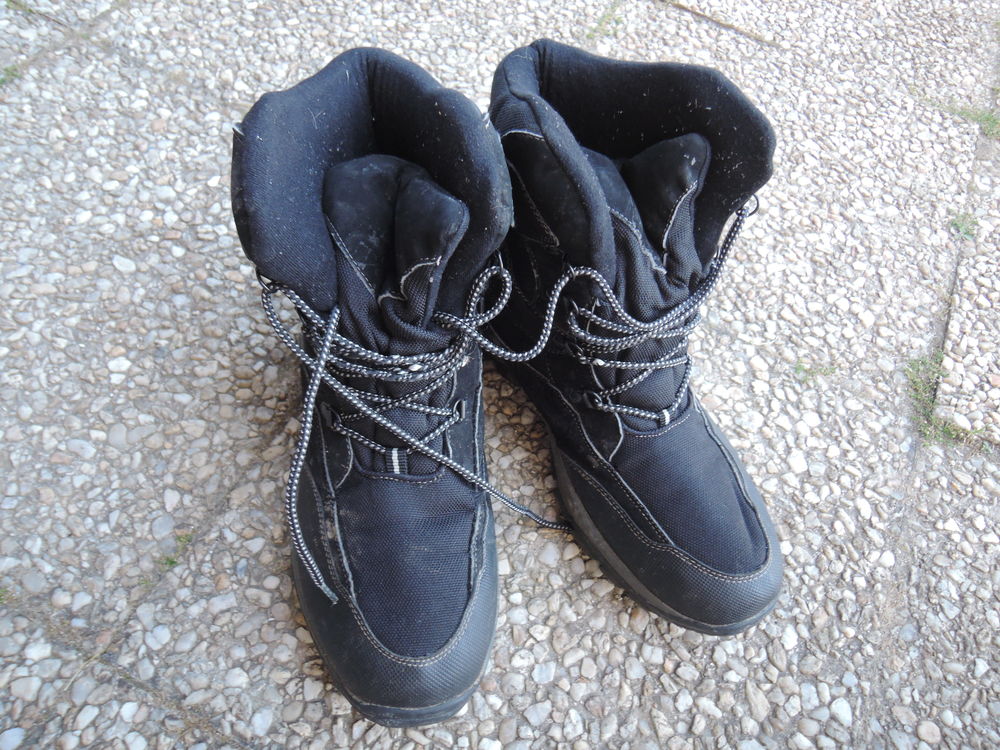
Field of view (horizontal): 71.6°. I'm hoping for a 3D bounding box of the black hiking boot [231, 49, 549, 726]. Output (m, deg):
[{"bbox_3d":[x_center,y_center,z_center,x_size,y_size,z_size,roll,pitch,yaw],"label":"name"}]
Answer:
[{"bbox_3d":[-0.057,0.009,0.363,0.120,0.205,0.300,-3,59,-9],"label":"black hiking boot"}]

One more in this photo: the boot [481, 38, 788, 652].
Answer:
[{"bbox_3d":[0.083,-0.016,0.395,0.120,0.205,0.300,-20,63,-18],"label":"boot"}]

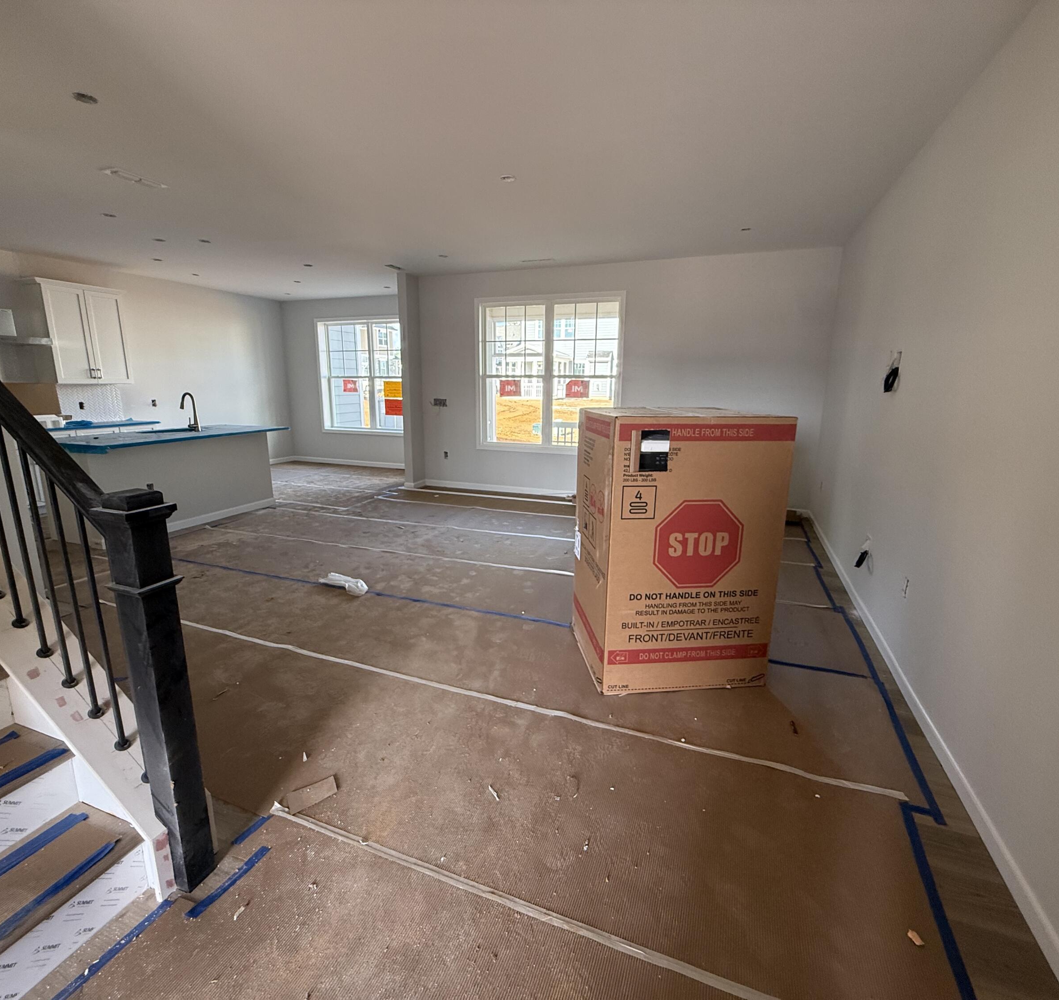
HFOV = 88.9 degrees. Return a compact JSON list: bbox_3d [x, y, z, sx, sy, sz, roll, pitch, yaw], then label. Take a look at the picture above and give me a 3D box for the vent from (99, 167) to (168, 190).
[{"bbox_3d":[-2.687,-2.190,3.680,0.180,0.020,0.360,5,13,20],"label":"vent"}]

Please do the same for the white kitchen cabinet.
[{"bbox_3d":[-5.273,-1.931,6.335,0.370,1.100,0.880,5,13,20],"label":"white kitchen cabinet"}]

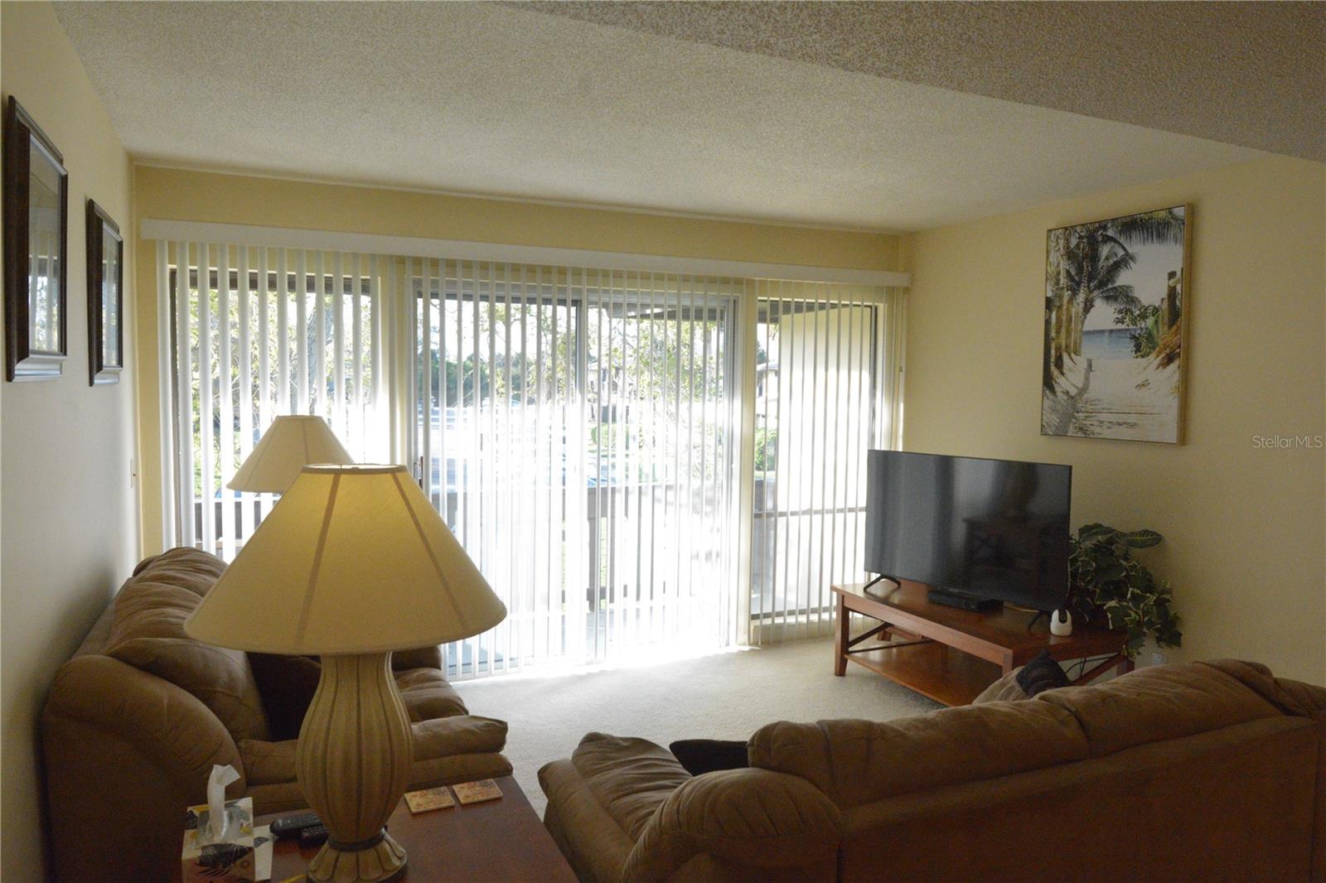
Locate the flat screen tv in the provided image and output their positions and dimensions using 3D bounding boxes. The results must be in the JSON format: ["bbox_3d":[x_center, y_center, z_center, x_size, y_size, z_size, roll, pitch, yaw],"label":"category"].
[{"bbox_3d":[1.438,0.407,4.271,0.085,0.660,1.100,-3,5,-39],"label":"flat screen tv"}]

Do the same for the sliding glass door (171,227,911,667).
[{"bbox_3d":[-0.327,0.154,4.577,3.930,2.080,0.100,-2,4,-25],"label":"sliding glass door"}]

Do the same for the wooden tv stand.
[{"bbox_3d":[1.480,1.027,4.270,0.710,0.468,1.250,-2,4,-25],"label":"wooden tv stand"}]

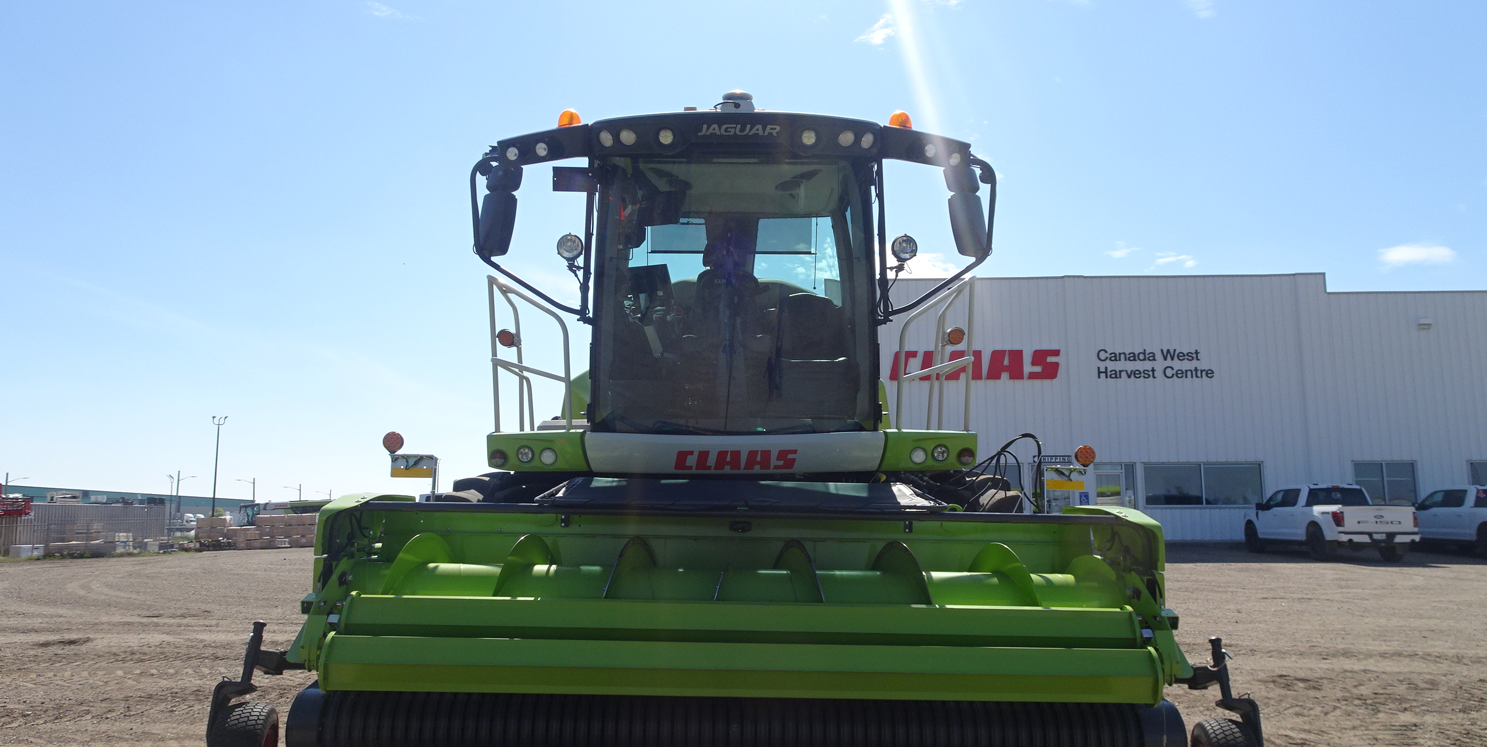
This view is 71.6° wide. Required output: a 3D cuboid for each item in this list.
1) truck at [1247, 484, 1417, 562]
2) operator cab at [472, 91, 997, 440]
[{"bbox_3d":[16.046,4.129,28.731,2.120,1.960,5.900,0,-7,2],"label":"truck"},{"bbox_3d":[-0.065,-0.502,6.510,2.830,1.930,1.900,0,-7,-1],"label":"operator cab"}]

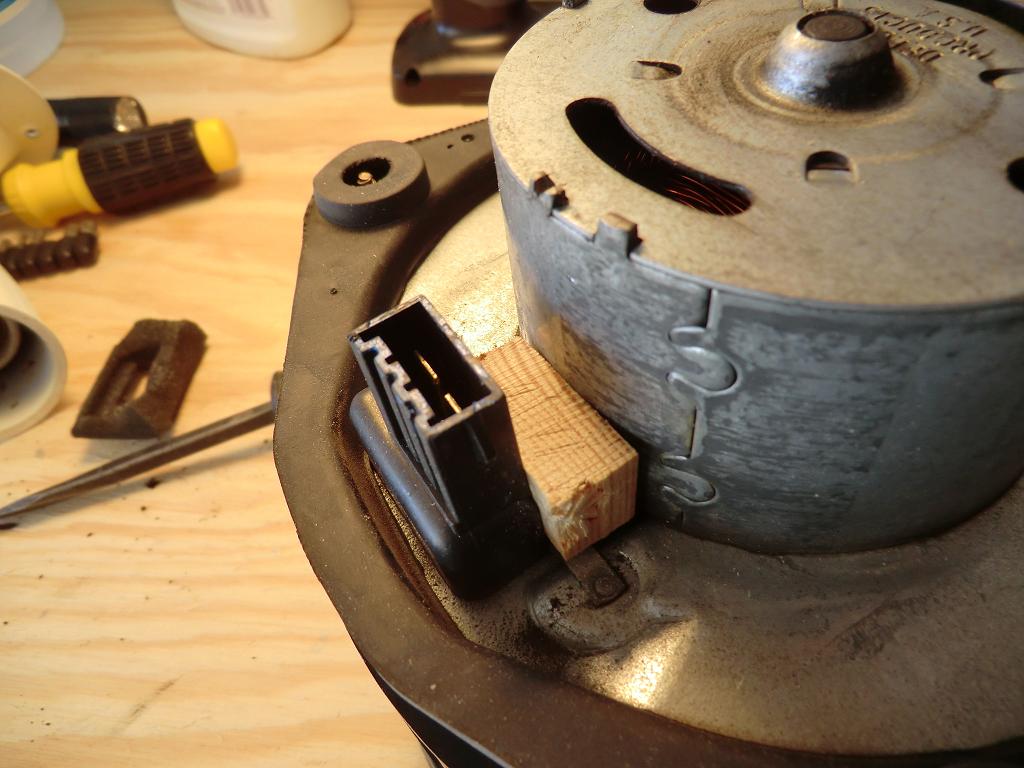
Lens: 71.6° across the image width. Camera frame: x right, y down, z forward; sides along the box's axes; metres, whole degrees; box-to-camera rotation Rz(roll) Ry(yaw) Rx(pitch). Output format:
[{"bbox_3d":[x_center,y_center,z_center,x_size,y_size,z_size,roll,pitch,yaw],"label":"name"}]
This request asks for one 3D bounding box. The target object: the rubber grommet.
[{"bbox_3d":[-0.034,-0.048,0.172,0.026,0.007,0.026,-10,49,0],"label":"rubber grommet"}]

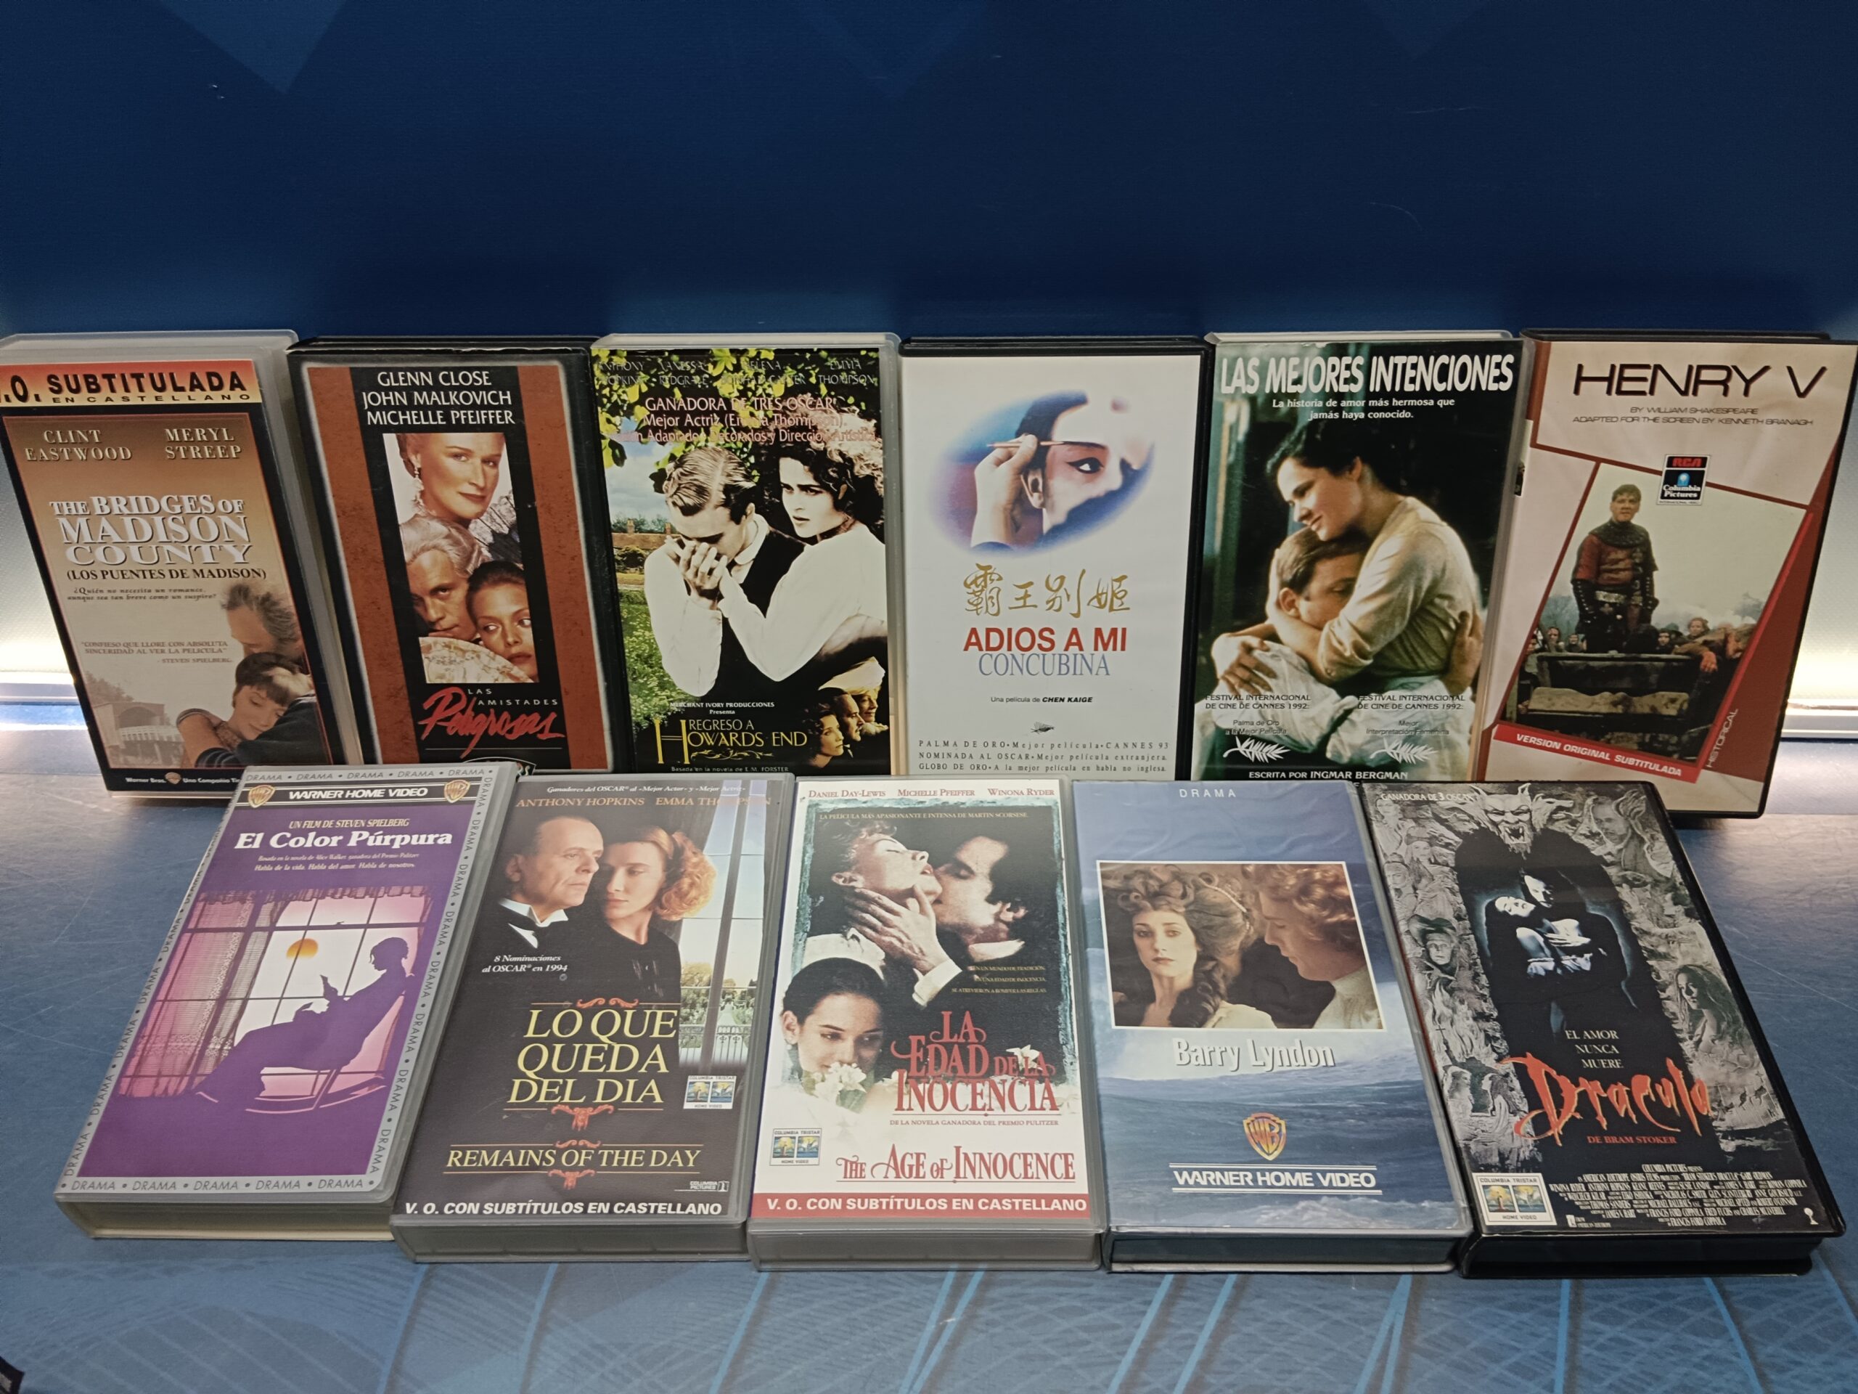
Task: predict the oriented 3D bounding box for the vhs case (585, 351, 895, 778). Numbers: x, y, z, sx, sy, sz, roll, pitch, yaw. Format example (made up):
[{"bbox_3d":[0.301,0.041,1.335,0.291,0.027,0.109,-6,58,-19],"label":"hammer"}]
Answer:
[{"bbox_3d":[-0.074,-0.055,0.620,0.122,0.203,0.030,1,23,3],"label":"vhs case"}]

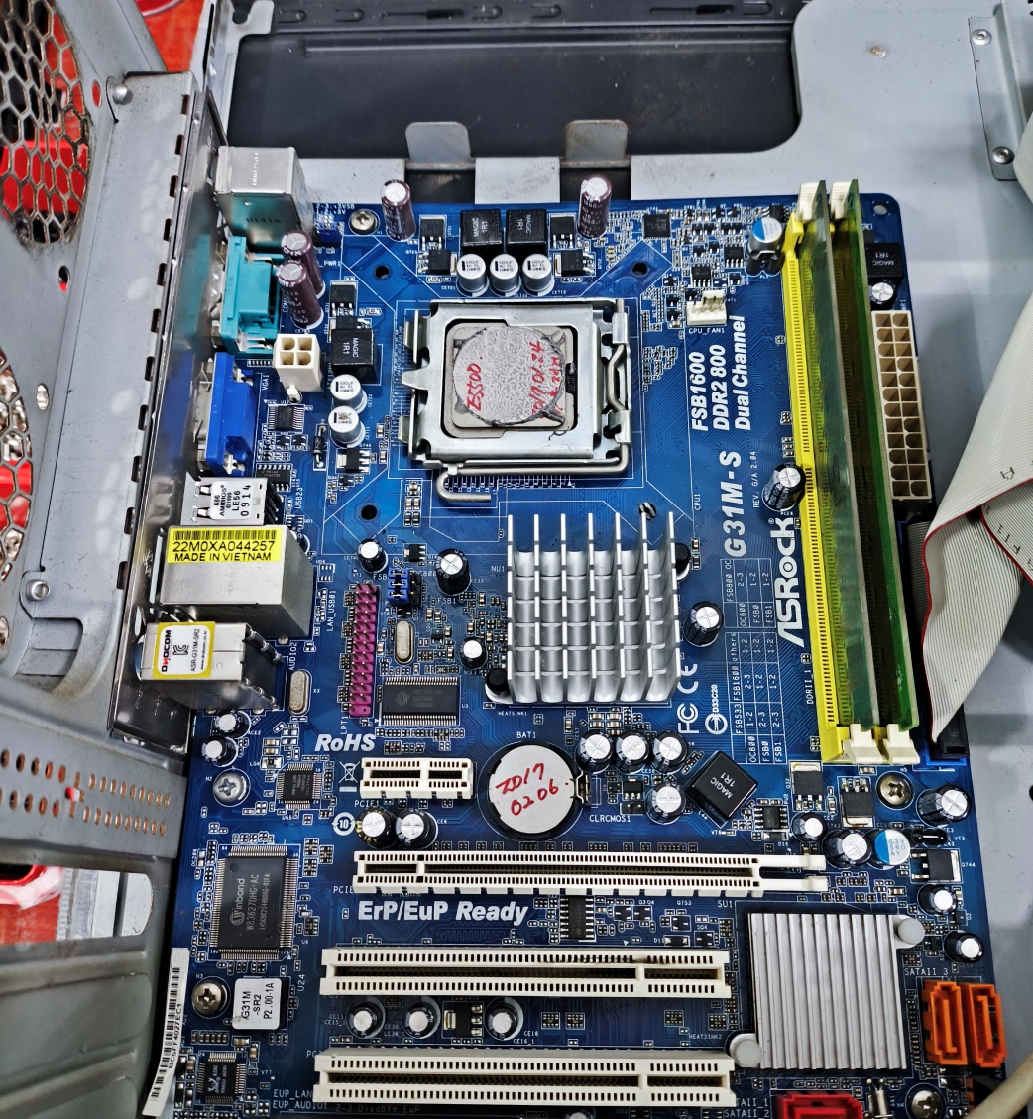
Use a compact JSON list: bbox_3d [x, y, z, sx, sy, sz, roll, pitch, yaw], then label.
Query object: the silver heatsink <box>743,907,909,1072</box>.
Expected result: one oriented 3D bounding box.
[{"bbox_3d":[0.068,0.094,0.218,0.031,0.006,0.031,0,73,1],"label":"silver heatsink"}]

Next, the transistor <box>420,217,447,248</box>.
[{"bbox_3d":[-0.024,-0.093,0.281,0.007,0.002,0.010,0,72,1],"label":"transistor"}]

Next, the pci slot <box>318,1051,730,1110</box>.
[{"bbox_3d":[0.002,0.108,0.208,0.085,0.014,0.009,0,72,1],"label":"pci slot"}]

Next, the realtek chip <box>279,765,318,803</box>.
[{"bbox_3d":[-0.051,0.053,0.233,0.009,0.002,0.009,0,72,1],"label":"realtek chip"}]

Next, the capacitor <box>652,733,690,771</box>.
[{"bbox_3d":[0.035,0.045,0.232,0.008,0.011,0.008,0,72,1],"label":"capacitor"}]

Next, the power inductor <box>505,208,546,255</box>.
[{"bbox_3d":[0.003,-0.092,0.277,0.011,0.005,0.011,0,72,1],"label":"power inductor"}]

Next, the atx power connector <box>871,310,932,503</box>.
[{"bbox_3d":[0.096,-0.037,0.254,0.010,0.013,0.052,0,72,1],"label":"atx power connector"}]

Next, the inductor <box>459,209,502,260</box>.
[{"bbox_3d":[-0.010,-0.090,0.277,0.011,0.009,0.011,0,73,1],"label":"inductor"}]

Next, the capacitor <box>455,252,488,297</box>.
[{"bbox_3d":[-0.012,-0.078,0.272,0.008,0.008,0.008,0,72,3],"label":"capacitor"}]

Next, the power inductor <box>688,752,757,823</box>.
[{"bbox_3d":[0.047,0.052,0.228,0.011,0.008,0.011,-42,75,-10],"label":"power inductor"}]

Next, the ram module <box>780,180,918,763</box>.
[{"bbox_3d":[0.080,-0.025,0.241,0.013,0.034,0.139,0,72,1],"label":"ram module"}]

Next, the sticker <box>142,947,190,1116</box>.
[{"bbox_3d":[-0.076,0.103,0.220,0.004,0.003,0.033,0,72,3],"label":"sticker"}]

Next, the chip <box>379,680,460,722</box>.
[{"bbox_3d":[-0.023,0.034,0.239,0.018,0.002,0.010,0,72,1],"label":"chip"}]

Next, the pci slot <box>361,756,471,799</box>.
[{"bbox_3d":[-0.023,0.050,0.229,0.025,0.011,0.008,0,72,1],"label":"pci slot"}]

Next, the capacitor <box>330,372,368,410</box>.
[{"bbox_3d":[-0.045,-0.044,0.263,0.008,0.007,0.008,0,72,1],"label":"capacitor"}]

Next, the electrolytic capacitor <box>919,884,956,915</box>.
[{"bbox_3d":[0.094,0.075,0.220,0.006,0.006,0.006,0,72,1],"label":"electrolytic capacitor"}]

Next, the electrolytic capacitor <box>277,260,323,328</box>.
[{"bbox_3d":[-0.058,-0.071,0.266,0.008,0.019,0.008,0,72,3],"label":"electrolytic capacitor"}]

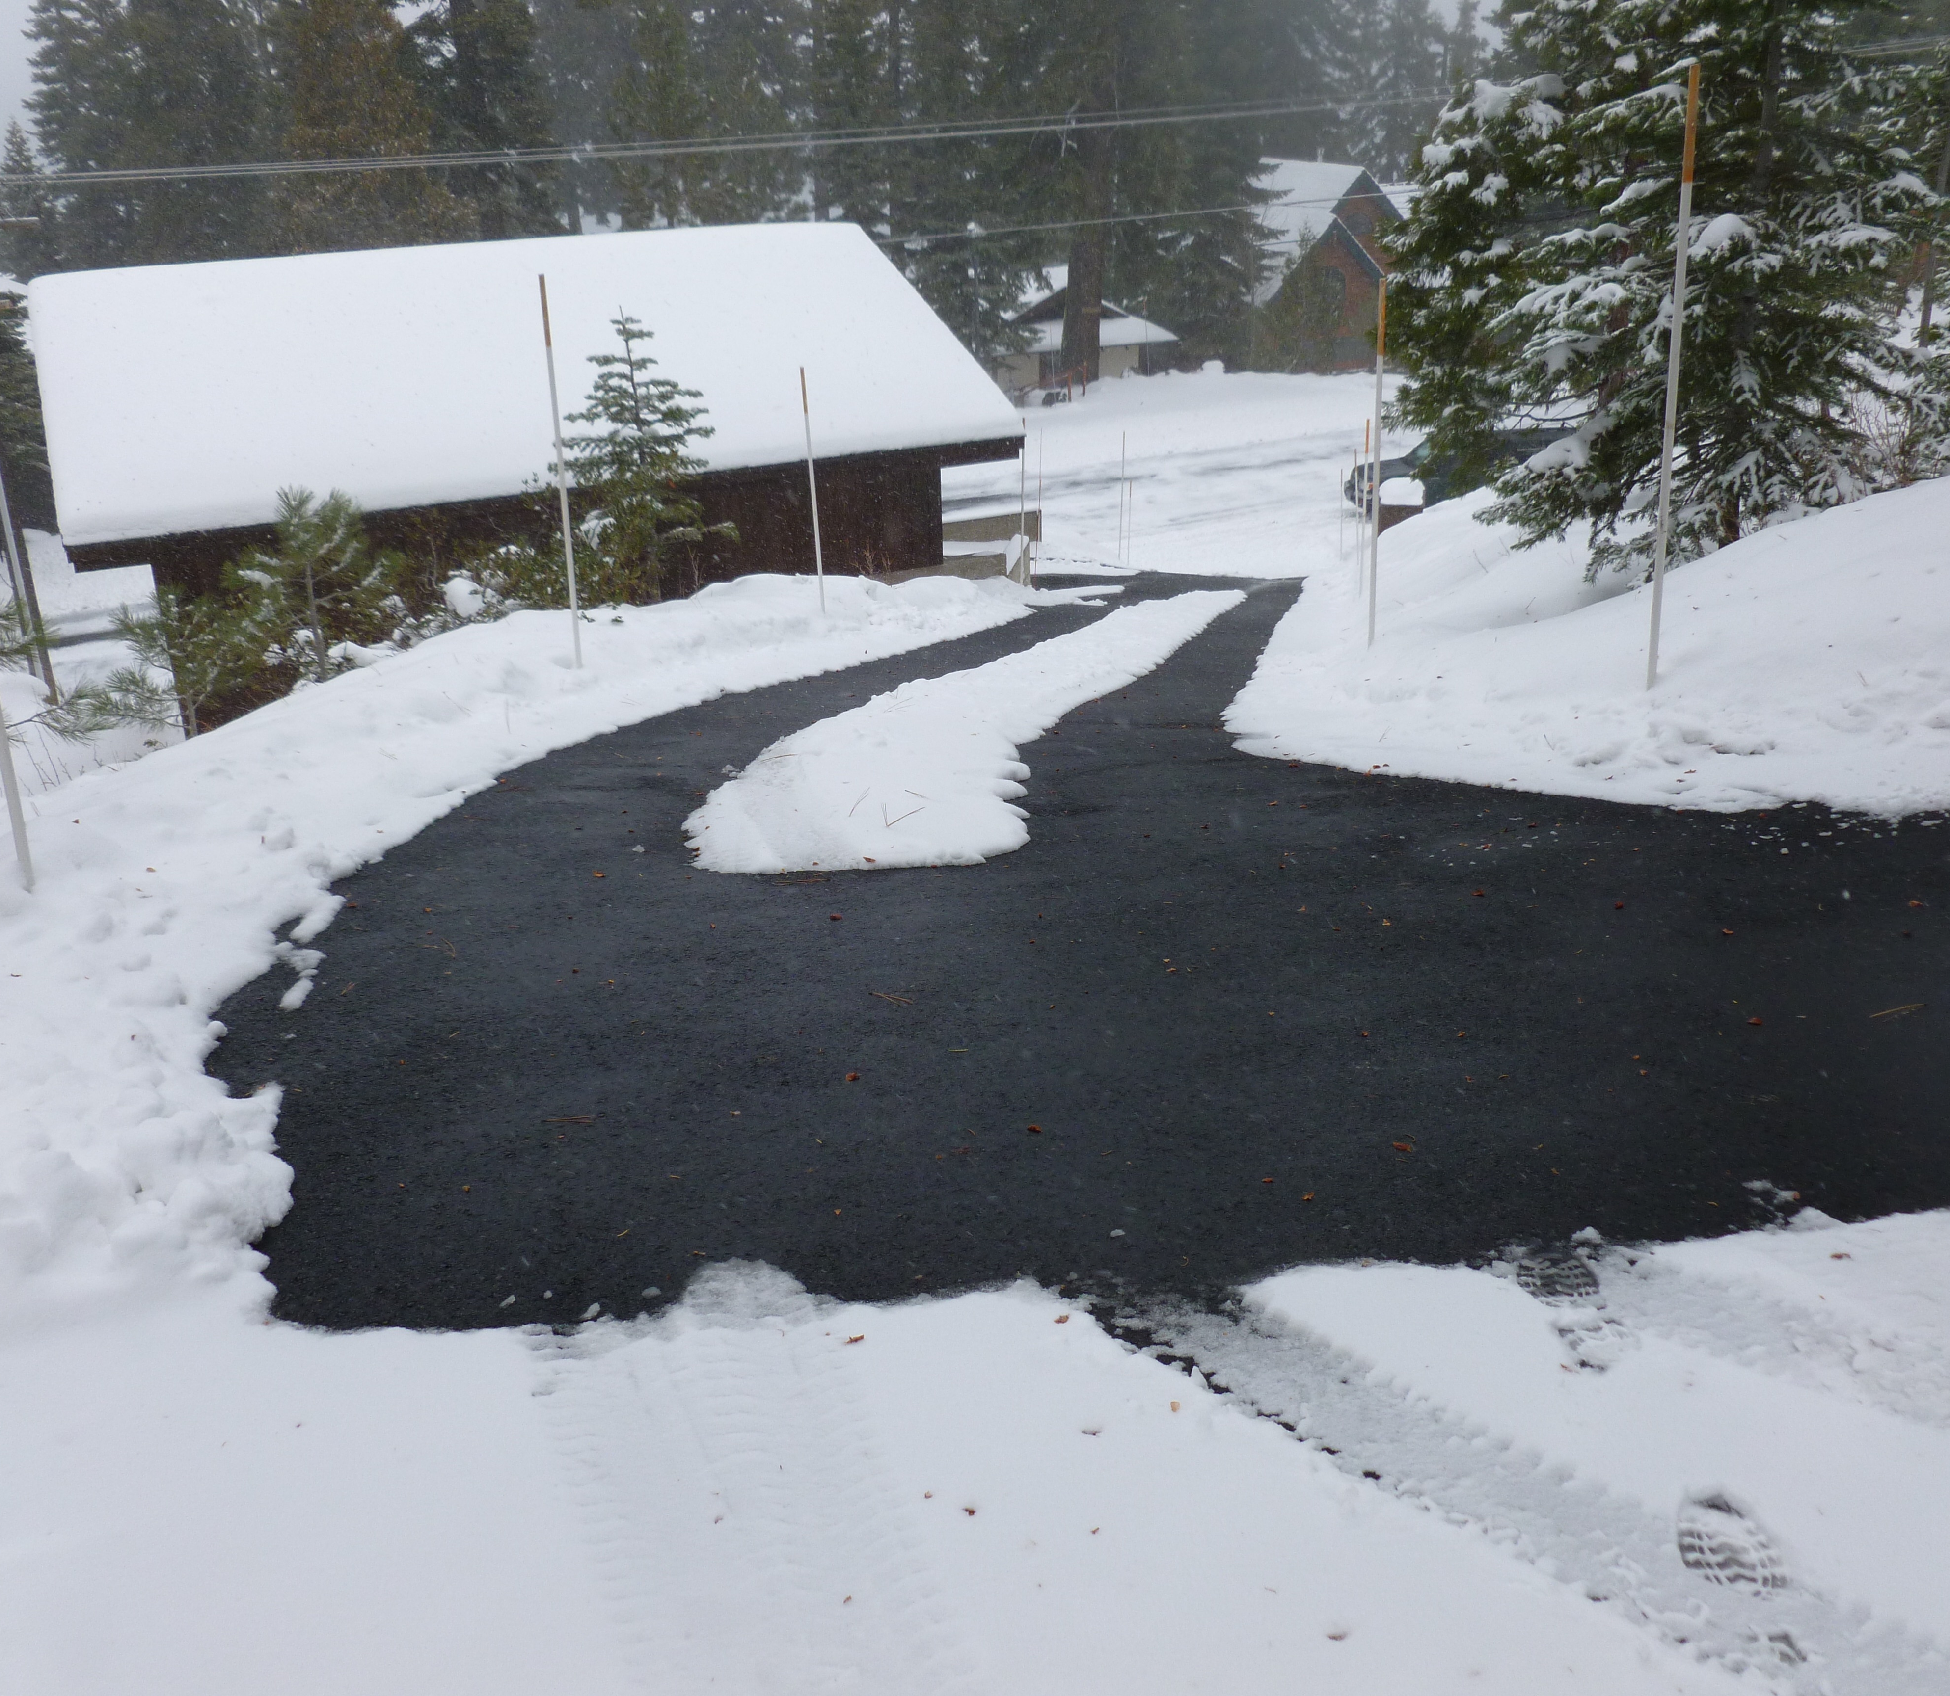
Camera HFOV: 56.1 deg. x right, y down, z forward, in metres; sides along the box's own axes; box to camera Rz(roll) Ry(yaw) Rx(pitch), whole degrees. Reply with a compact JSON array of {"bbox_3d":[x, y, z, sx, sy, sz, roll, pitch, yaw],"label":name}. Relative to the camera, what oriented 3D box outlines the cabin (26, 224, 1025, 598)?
[{"bbox_3d":[-6.072,-5.252,23.666,10.297,4.746,9.490,-11,22,-22],"label":"cabin"}]

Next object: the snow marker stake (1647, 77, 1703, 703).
[{"bbox_3d":[2.402,-1.559,6.313,0.040,2.100,0.040,4,22,20],"label":"snow marker stake"}]

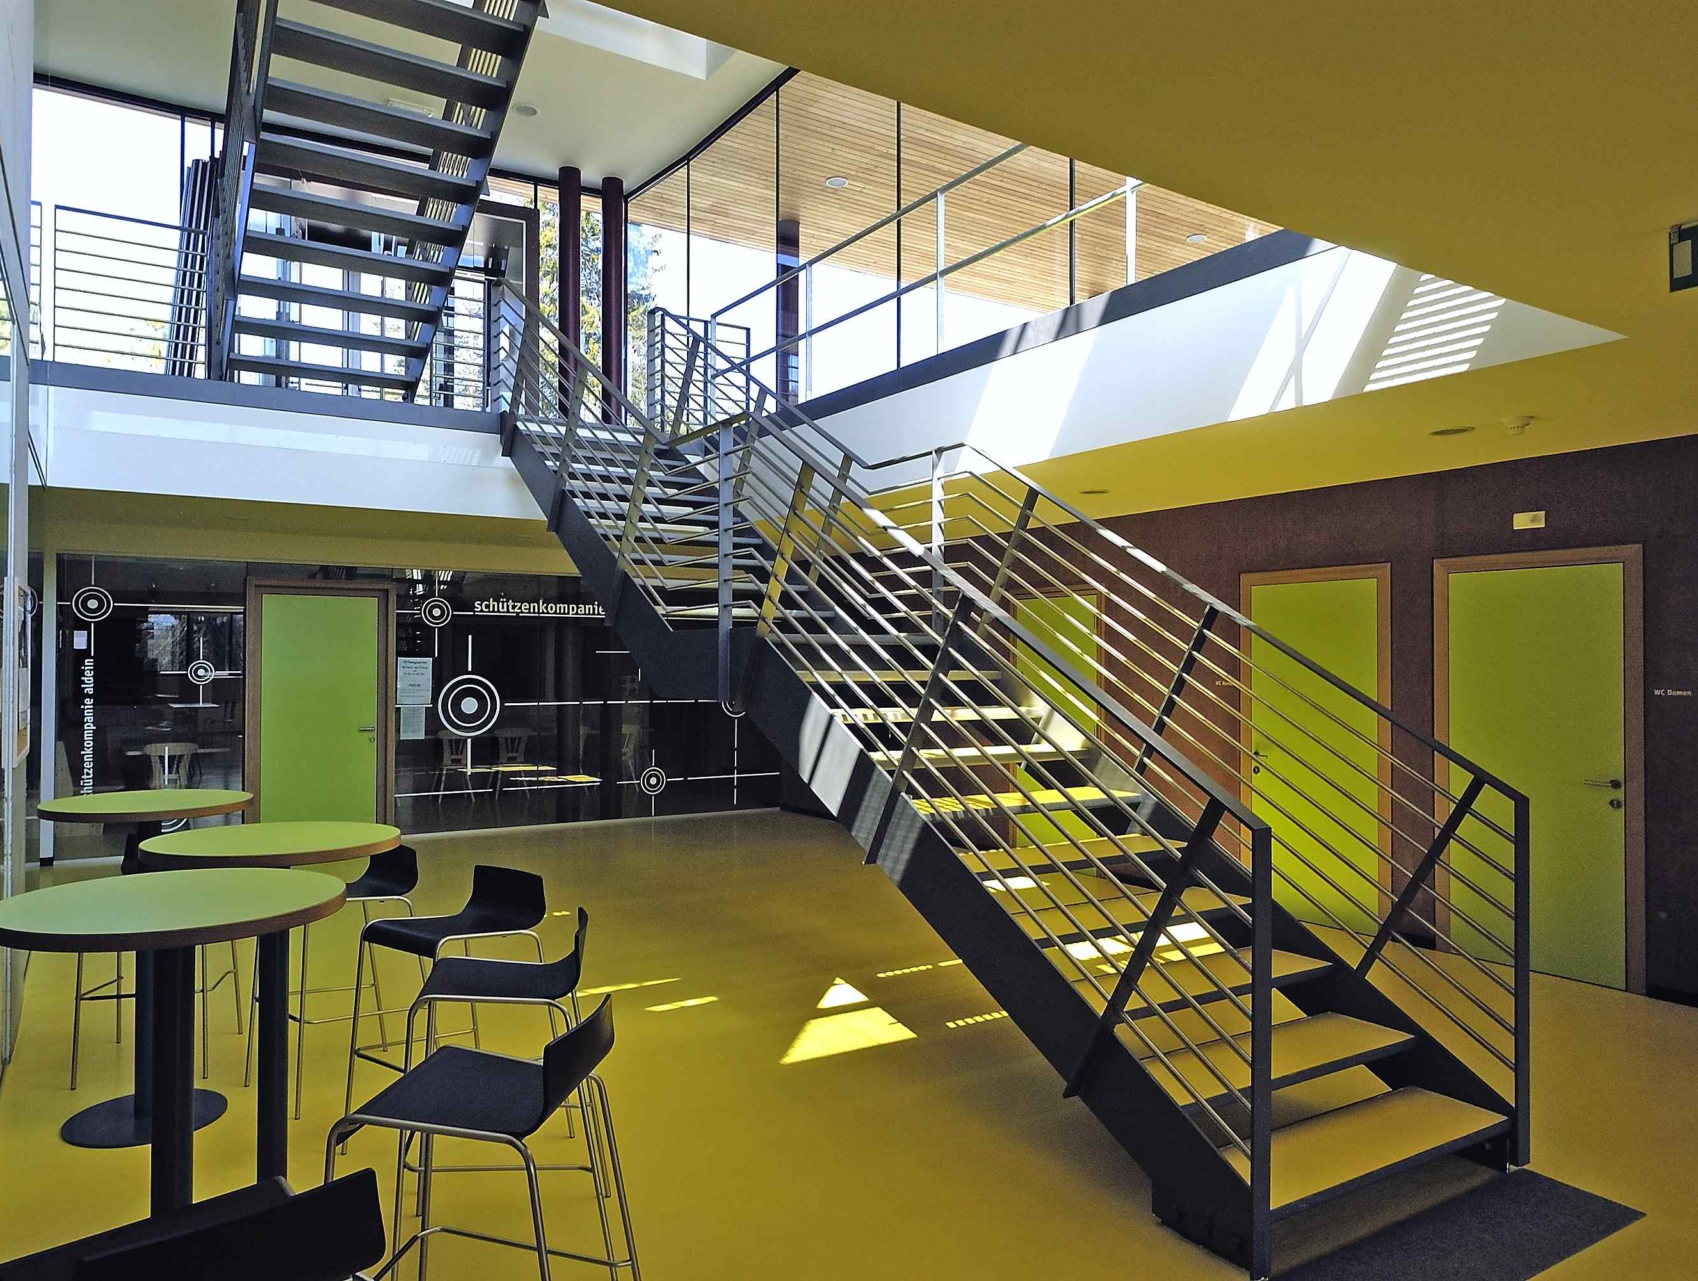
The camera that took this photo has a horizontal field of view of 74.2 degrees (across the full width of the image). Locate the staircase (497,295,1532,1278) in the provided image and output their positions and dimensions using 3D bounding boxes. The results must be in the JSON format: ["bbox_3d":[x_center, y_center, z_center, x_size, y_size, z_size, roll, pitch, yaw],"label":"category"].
[{"bbox_3d":[-0.240,-0.528,6.199,1.350,4.517,6.949,0,-1,-33],"label":"staircase"}]

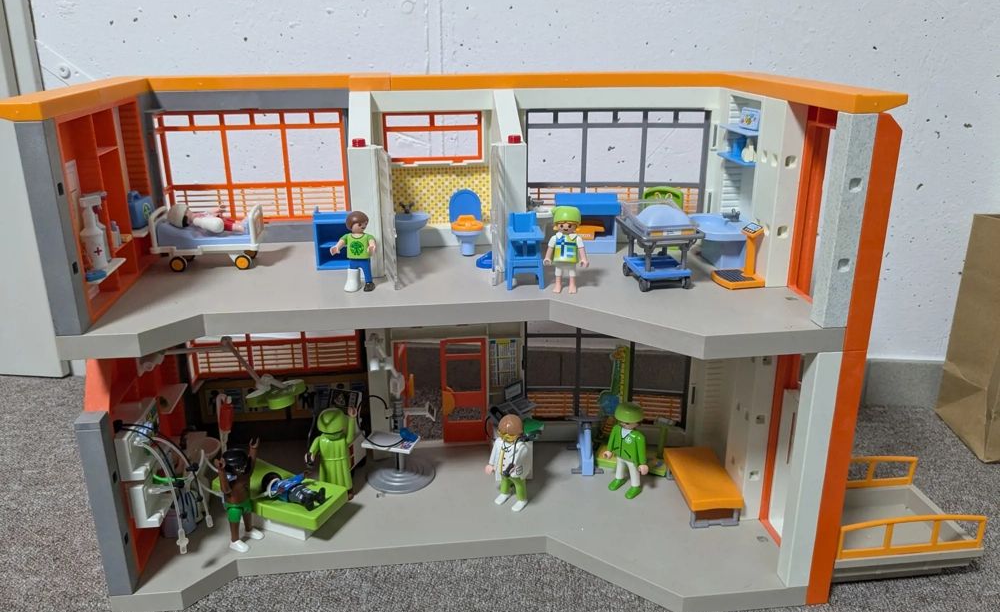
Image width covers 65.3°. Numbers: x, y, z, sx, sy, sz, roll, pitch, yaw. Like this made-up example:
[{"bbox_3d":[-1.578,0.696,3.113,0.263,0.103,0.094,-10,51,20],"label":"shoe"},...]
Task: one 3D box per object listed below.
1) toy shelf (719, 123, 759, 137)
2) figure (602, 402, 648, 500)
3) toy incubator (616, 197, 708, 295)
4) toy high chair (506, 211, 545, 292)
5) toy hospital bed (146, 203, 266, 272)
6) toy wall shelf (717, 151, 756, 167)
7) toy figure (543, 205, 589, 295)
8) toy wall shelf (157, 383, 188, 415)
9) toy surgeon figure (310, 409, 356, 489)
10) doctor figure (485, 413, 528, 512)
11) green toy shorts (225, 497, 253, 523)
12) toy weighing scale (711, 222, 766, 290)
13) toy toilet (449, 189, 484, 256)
[{"bbox_3d":[0.178,-0.126,0.560,0.022,0.002,0.059,-2,19,-4],"label":"toy shelf"},{"bbox_3d":[0.096,0.107,0.586,0.040,0.074,0.024,18,26,42],"label":"figure"},{"bbox_3d":[0.108,-0.042,0.535,0.041,0.054,0.060,-3,19,-9],"label":"toy incubator"},{"bbox_3d":[0.017,-0.038,0.532,0.025,0.050,0.028,-2,19,-4],"label":"toy high chair"},{"bbox_3d":[-0.209,-0.051,0.561,0.074,0.044,0.033,-2,19,-5],"label":"toy hospital bed"},{"bbox_3d":[0.178,-0.107,0.568,0.022,0.002,0.059,-2,19,-4],"label":"toy wall shelf"},{"bbox_3d":[0.043,-0.037,0.502,0.029,0.054,0.021,0,19,2],"label":"toy figure"},{"bbox_3d":[-0.264,0.074,0.615,0.023,0.003,0.053,-3,19,-7],"label":"toy wall shelf"},{"bbox_3d":[-0.128,0.114,0.609,0.042,0.075,0.024,-2,19,-3],"label":"toy surgeon figure"},{"bbox_3d":[0.009,0.112,0.572,0.038,0.074,0.026,15,24,38],"label":"doctor figure"},{"bbox_3d":[-0.185,0.144,0.553,0.012,0.015,0.019,10,21,29],"label":"green toy shorts"},{"bbox_3d":[0.166,-0.036,0.538,0.030,0.038,0.036,-4,19,-10],"label":"toy weighing scale"},{"bbox_3d":[-0.025,-0.062,0.588,0.025,0.047,0.033,-2,19,-5],"label":"toy toilet"}]

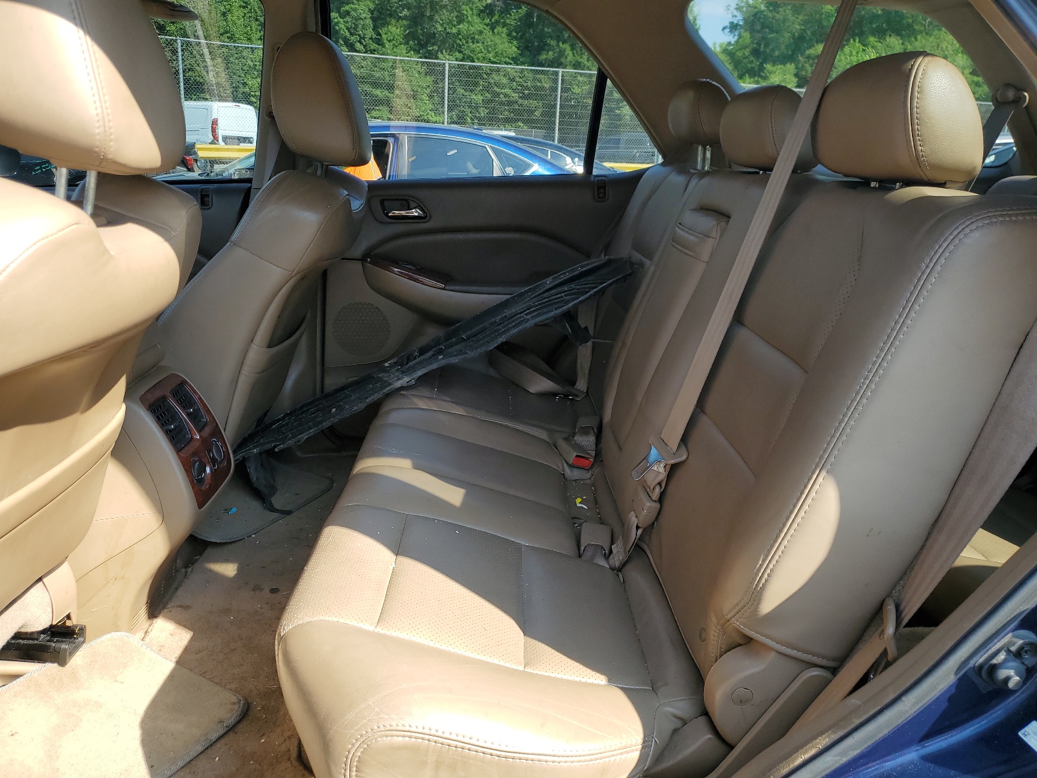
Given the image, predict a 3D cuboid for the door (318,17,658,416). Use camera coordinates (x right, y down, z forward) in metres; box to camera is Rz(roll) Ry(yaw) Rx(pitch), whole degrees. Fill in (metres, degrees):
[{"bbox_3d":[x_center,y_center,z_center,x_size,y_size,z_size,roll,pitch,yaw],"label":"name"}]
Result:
[{"bbox_3d":[-0.074,-0.452,2.146,0.980,1.200,0.220,1,16,-2],"label":"door"}]

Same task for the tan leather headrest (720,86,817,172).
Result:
[{"bbox_3d":[0.416,-0.442,1.332,0.115,0.148,0.245,1,16,-2],"label":"tan leather headrest"}]

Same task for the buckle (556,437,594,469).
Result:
[{"bbox_3d":[0.110,0.126,1.513,0.042,0.028,0.068,-11,36,-31],"label":"buckle"}]

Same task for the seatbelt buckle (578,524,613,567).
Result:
[{"bbox_3d":[0.112,0.221,1.134,0.043,0.027,0.070,8,34,8],"label":"seatbelt buckle"}]

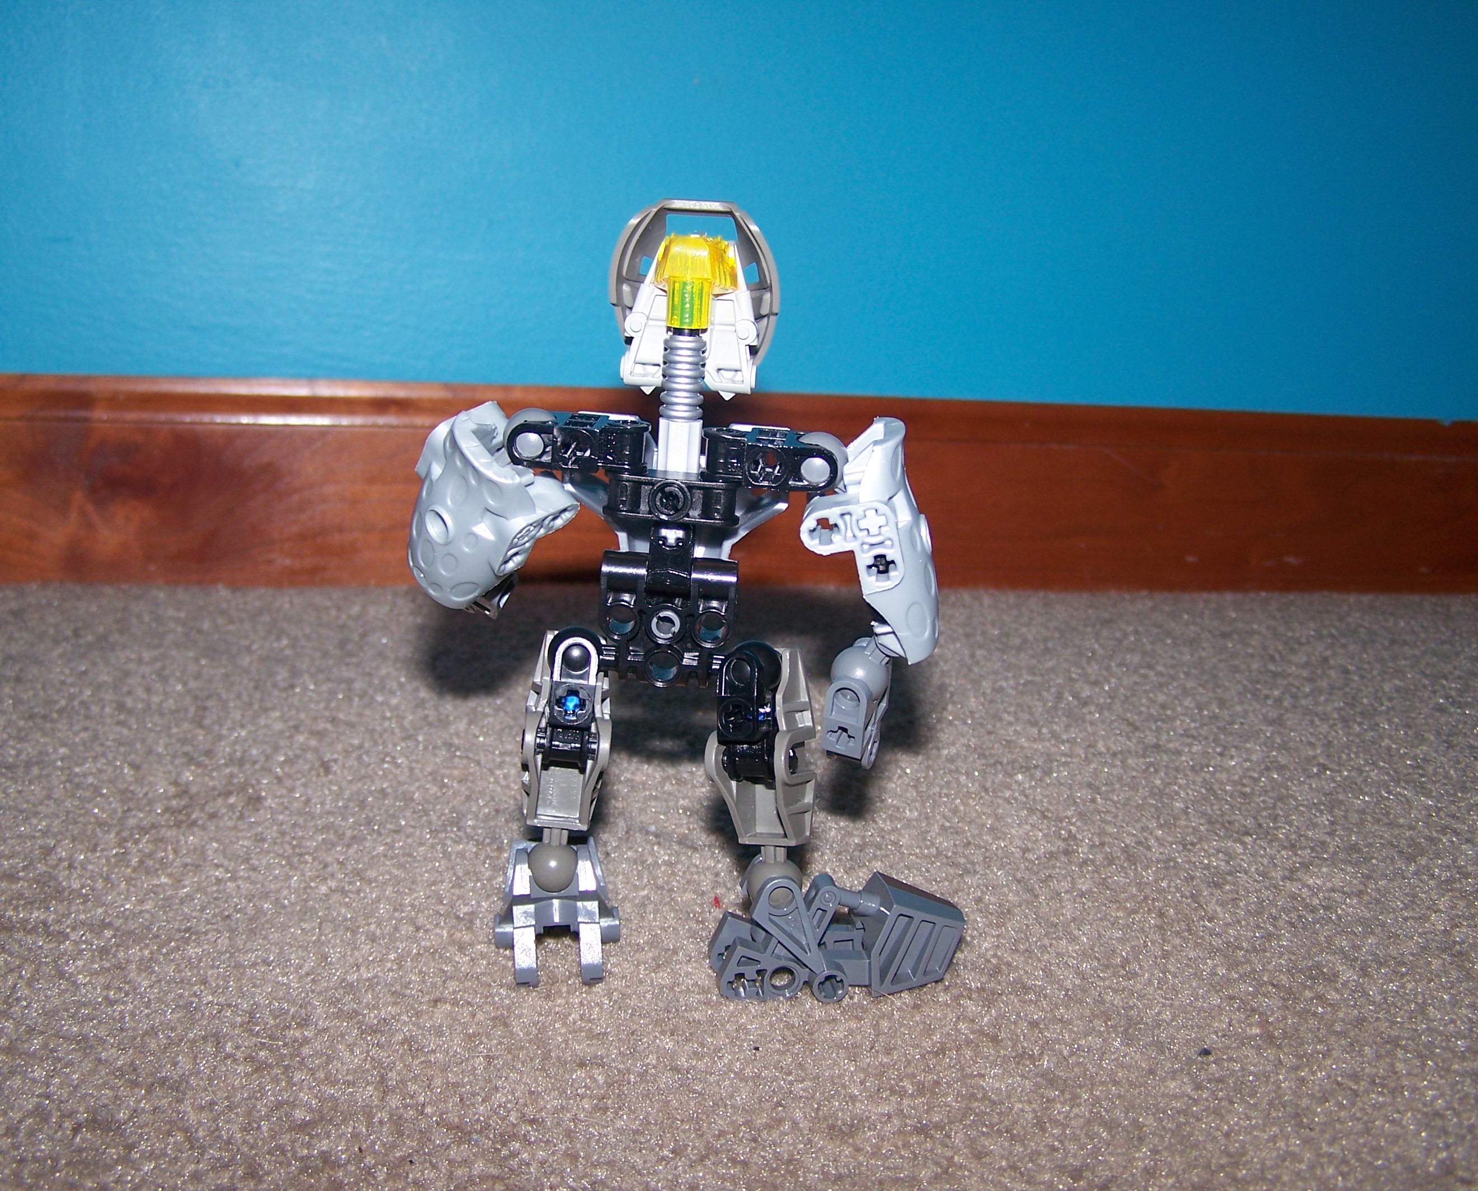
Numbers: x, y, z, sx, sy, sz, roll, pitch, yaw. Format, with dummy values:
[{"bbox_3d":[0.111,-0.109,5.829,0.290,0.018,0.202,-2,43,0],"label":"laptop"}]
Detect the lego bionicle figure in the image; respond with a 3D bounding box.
[{"bbox_3d":[-0.007,-0.001,0.319,0.101,0.143,0.063,3,11,2],"label":"lego bionicle figure"}]

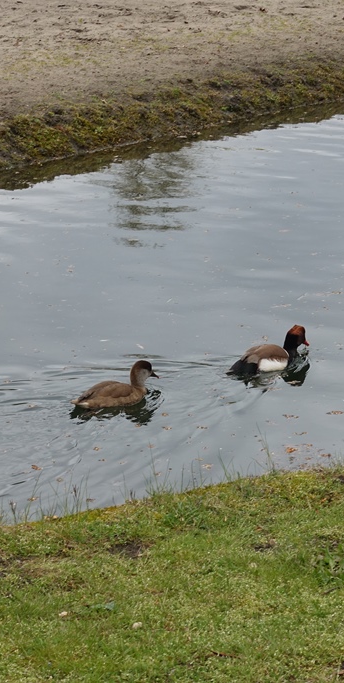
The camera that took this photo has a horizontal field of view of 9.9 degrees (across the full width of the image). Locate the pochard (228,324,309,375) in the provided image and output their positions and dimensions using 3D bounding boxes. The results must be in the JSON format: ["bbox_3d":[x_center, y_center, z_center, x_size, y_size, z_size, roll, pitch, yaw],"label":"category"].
[{"bbox_3d":[0.477,0.046,10.030,0.470,0.215,0.185,-9,16,-34],"label":"pochard"}]

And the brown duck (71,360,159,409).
[{"bbox_3d":[-0.281,0.201,9.380,0.460,0.210,0.175,-7,15,-27],"label":"brown duck"}]

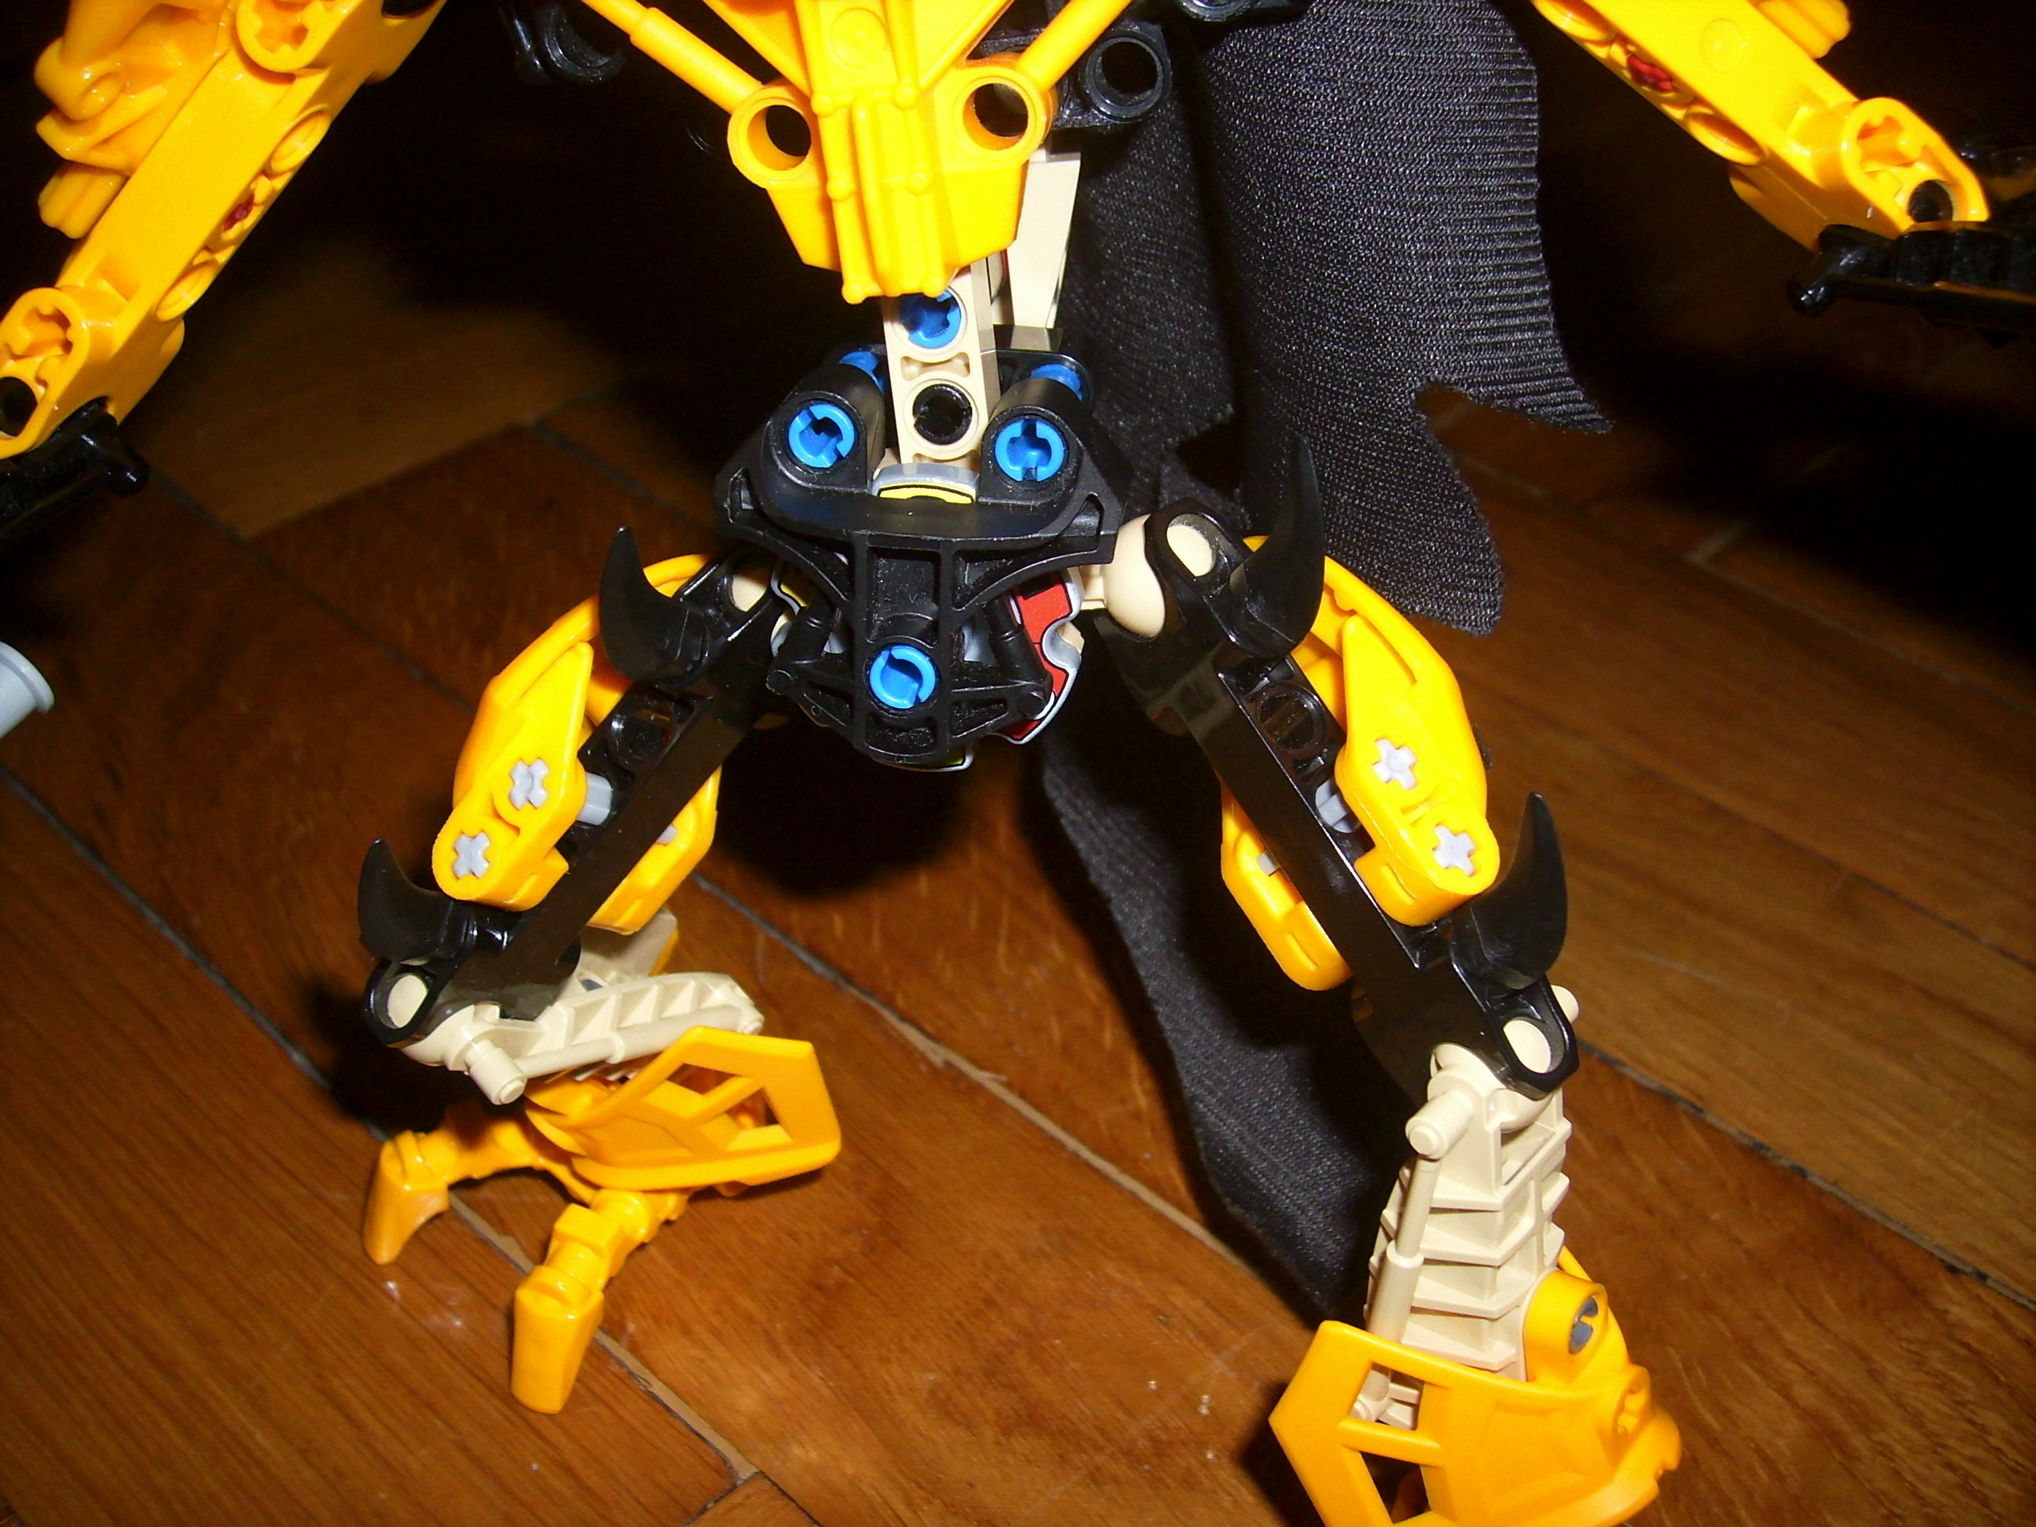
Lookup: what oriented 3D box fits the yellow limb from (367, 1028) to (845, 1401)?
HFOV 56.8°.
[{"bbox_3d":[-0.040,0.038,0.183,0.030,0.020,0.043,30,47,28],"label":"yellow limb"}]

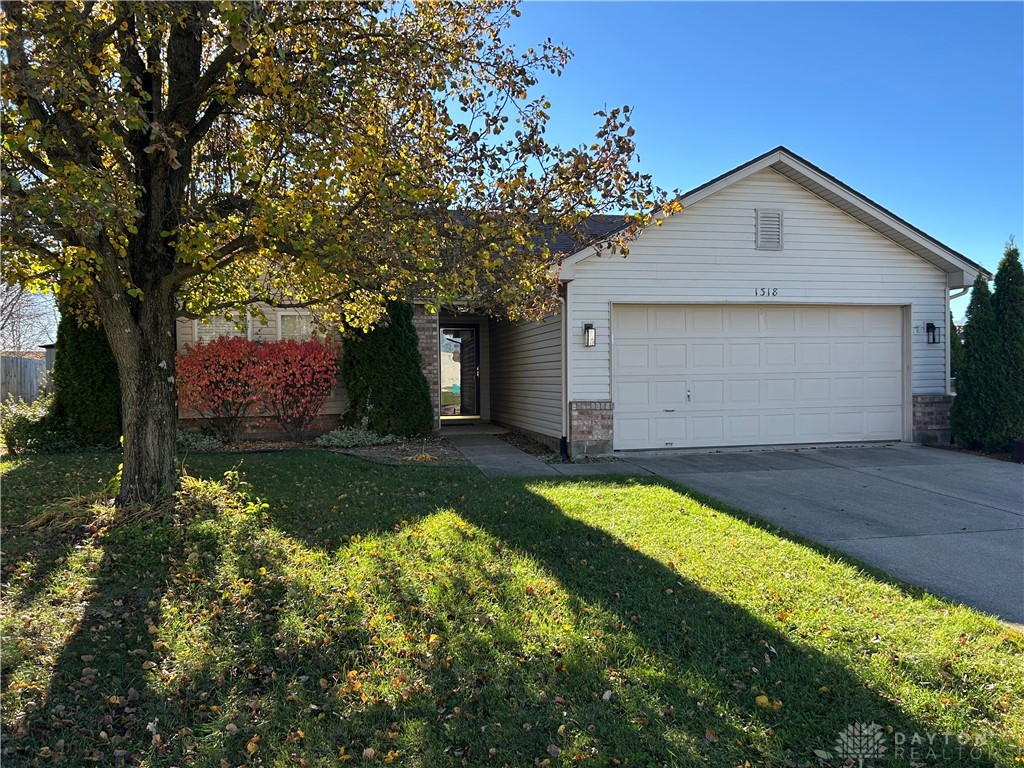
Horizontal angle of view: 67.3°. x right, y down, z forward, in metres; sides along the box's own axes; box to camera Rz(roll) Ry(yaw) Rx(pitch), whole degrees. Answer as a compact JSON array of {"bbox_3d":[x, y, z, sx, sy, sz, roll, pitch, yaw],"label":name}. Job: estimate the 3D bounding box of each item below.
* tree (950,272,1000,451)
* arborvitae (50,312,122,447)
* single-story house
[{"bbox_3d":[7.013,-0.357,11.549,0.800,2.604,0.800,-1,0,-12],"label":"tree"},{"bbox_3d":[-6.844,-0.282,12.578,1.200,2.559,1.200,-1,0,-12],"label":"arborvitae"},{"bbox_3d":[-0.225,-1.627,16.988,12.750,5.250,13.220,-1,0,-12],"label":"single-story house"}]

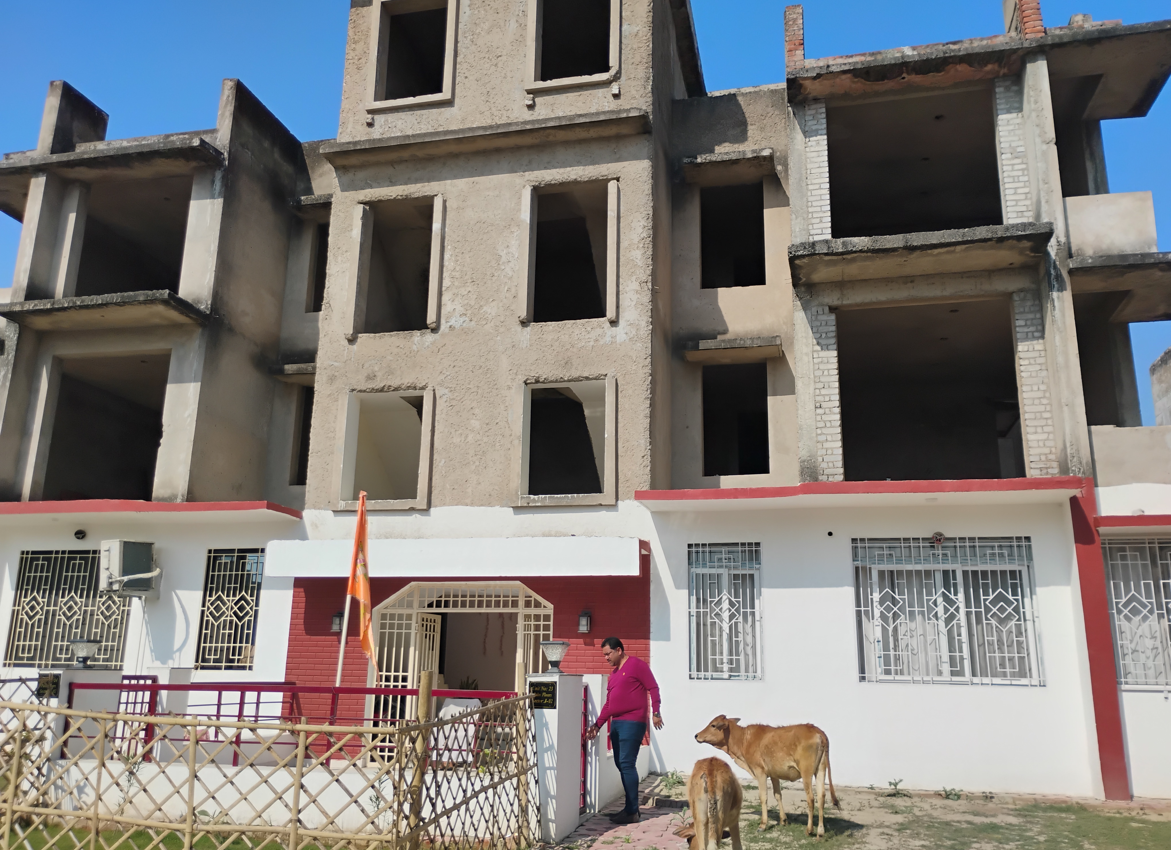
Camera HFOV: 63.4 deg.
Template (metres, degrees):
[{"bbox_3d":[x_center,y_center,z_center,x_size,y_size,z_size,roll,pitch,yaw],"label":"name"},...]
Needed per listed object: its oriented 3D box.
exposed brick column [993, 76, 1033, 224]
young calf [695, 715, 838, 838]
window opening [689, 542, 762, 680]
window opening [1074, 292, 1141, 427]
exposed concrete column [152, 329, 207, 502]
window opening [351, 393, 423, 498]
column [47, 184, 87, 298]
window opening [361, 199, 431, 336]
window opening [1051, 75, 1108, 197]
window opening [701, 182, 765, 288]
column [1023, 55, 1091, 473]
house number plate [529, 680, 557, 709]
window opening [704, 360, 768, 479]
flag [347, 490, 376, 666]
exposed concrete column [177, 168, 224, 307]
[{"bbox_3d":[5.701,-3.485,12.660,0.307,2.351,0.266,-2,-15,13],"label":"exposed brick column"},{"bbox_3d":[1.586,3.123,8.570,1.460,0.930,0.360,-12,-19,44],"label":"young calf"},{"bbox_3d":[1.817,2.423,12.360,0.940,1.744,0.169,-2,-15,13],"label":"window opening"},{"bbox_3d":[6.530,-0.736,11.837,0.675,1.840,0.307,-2,-15,13],"label":"window opening"},{"bbox_3d":[-6.393,-0.063,15.153,0.604,2.867,0.301,-2,-15,13],"label":"exposed concrete column"},{"bbox_3d":[-2.988,0.324,14.142,1.227,1.654,0.263,-2,-15,13],"label":"window opening"},{"bbox_3d":[-8.894,-2.969,16.287,0.311,2.368,0.252,-2,-14,14],"label":"column"},{"bbox_3d":[-2.870,-2.400,14.561,1.155,2.126,0.307,-2,-15,13],"label":"window opening"},{"bbox_3d":[6.594,-3.708,12.588,0.675,1.860,0.307,-2,-15,13],"label":"window opening"},{"bbox_3d":[2.457,-3.129,15.818,1.026,1.883,0.226,-2,-15,13],"label":"window opening"},{"bbox_3d":[5.908,-2.046,11.999,0.263,5.683,0.488,-2,-14,14],"label":"column"},{"bbox_3d":[-0.359,2.241,7.869,0.241,0.221,0.020,-2,-14,14],"label":"house number plate"},{"bbox_3d":[2.353,-0.074,14.843,1.002,1.798,0.237,-2,-14,14],"label":"window opening"},{"bbox_3d":[-2.071,1.430,8.858,0.320,1.600,0.180,-2,-15,13],"label":"flag"},{"bbox_3d":[-6.355,-3.052,15.927,0.620,2.519,0.301,-2,-15,13],"label":"exposed concrete column"}]

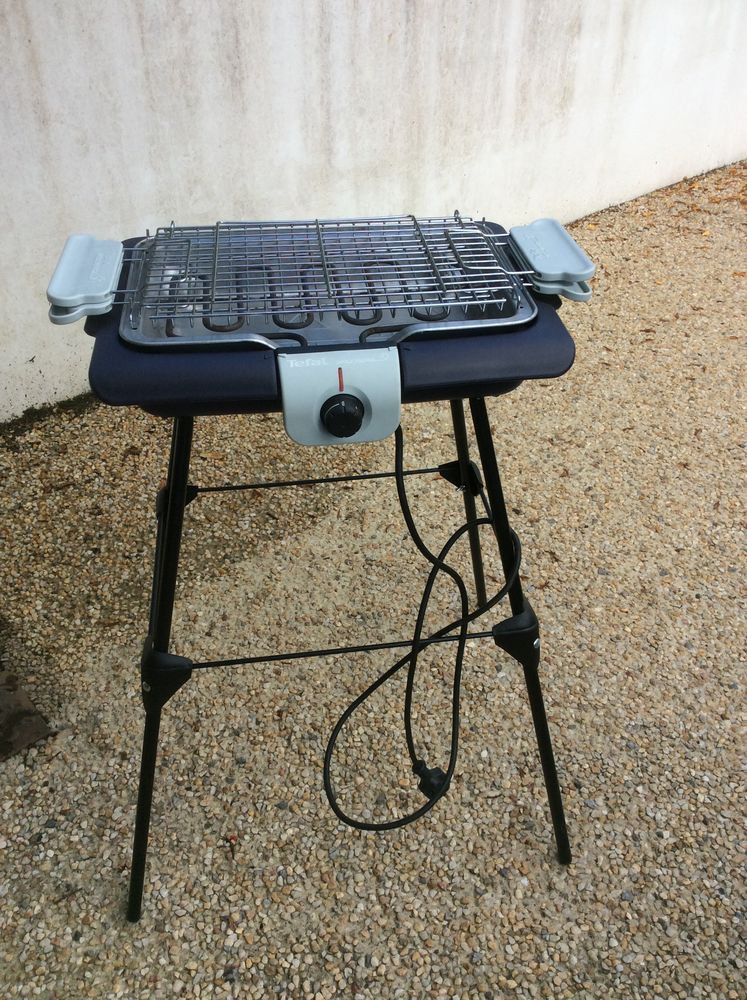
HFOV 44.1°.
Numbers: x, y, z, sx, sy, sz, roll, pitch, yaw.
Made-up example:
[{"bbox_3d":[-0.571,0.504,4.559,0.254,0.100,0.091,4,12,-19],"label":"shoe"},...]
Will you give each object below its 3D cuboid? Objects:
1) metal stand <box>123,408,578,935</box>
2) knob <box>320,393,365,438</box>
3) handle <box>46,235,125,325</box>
[{"bbox_3d":[-0.063,0.111,1.372,0.677,0.766,0.586,-4,39,-6],"label":"metal stand"},{"bbox_3d":[-0.034,-0.090,0.975,0.044,0.044,0.021,-4,24,-6],"label":"knob"},{"bbox_3d":[-0.320,-0.249,1.041,0.064,0.036,0.158,-4,39,-6],"label":"handle"}]

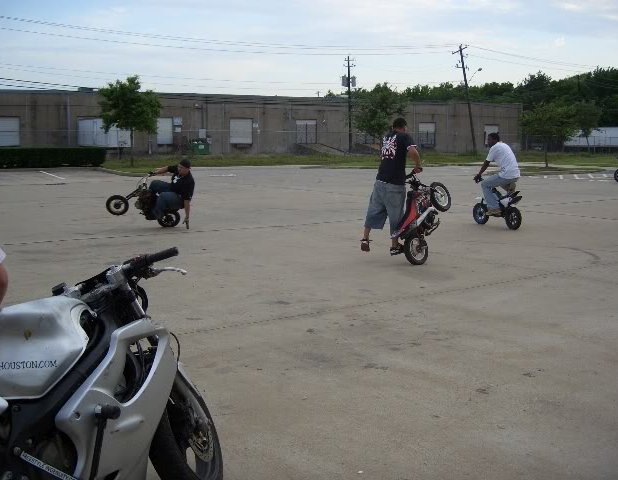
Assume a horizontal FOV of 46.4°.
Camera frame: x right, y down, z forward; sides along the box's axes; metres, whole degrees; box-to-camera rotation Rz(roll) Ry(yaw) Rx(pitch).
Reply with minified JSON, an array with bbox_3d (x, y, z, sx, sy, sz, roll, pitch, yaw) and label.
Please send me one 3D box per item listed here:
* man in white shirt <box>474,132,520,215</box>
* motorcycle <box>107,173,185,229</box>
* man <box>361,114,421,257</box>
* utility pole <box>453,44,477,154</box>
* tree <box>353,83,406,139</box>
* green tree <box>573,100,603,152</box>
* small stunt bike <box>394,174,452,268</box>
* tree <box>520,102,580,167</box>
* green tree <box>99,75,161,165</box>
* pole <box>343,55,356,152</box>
[{"bbox_3d":[3.303,-1.149,12.712,0.500,1.477,0.780,-3,9,-25],"label":"man in white shirt"},{"bbox_3d":[-2.759,-0.663,12.320,1.350,0.860,0.580,10,24,-15],"label":"motorcycle"},{"bbox_3d":[1.040,-0.662,9.076,0.620,1.749,0.620,7,10,40],"label":"man"},{"bbox_3d":[16.031,-14.112,72.727,0.900,11.002,1.900,-12,9,-26],"label":"utility pole"},{"bbox_3d":[4.140,-6.870,42.453,3.101,4.708,3.101,1,8,5],"label":"tree"},{"bbox_3d":[29.748,-12.086,77.045,3.678,5.542,3.678,3,9,21],"label":"green tree"},{"bbox_3d":[1.406,-0.364,9.195,0.580,0.840,1.280,-10,42,47],"label":"small stunt bike"},{"bbox_3d":[11.980,-5.272,36.109,3.037,3.270,3.037,3,8,18],"label":"tree"},{"bbox_3d":[-8.777,-5.857,35.536,3.095,4.450,3.095,-2,8,-14],"label":"green tree"},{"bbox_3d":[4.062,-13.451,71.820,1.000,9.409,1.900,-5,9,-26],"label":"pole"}]

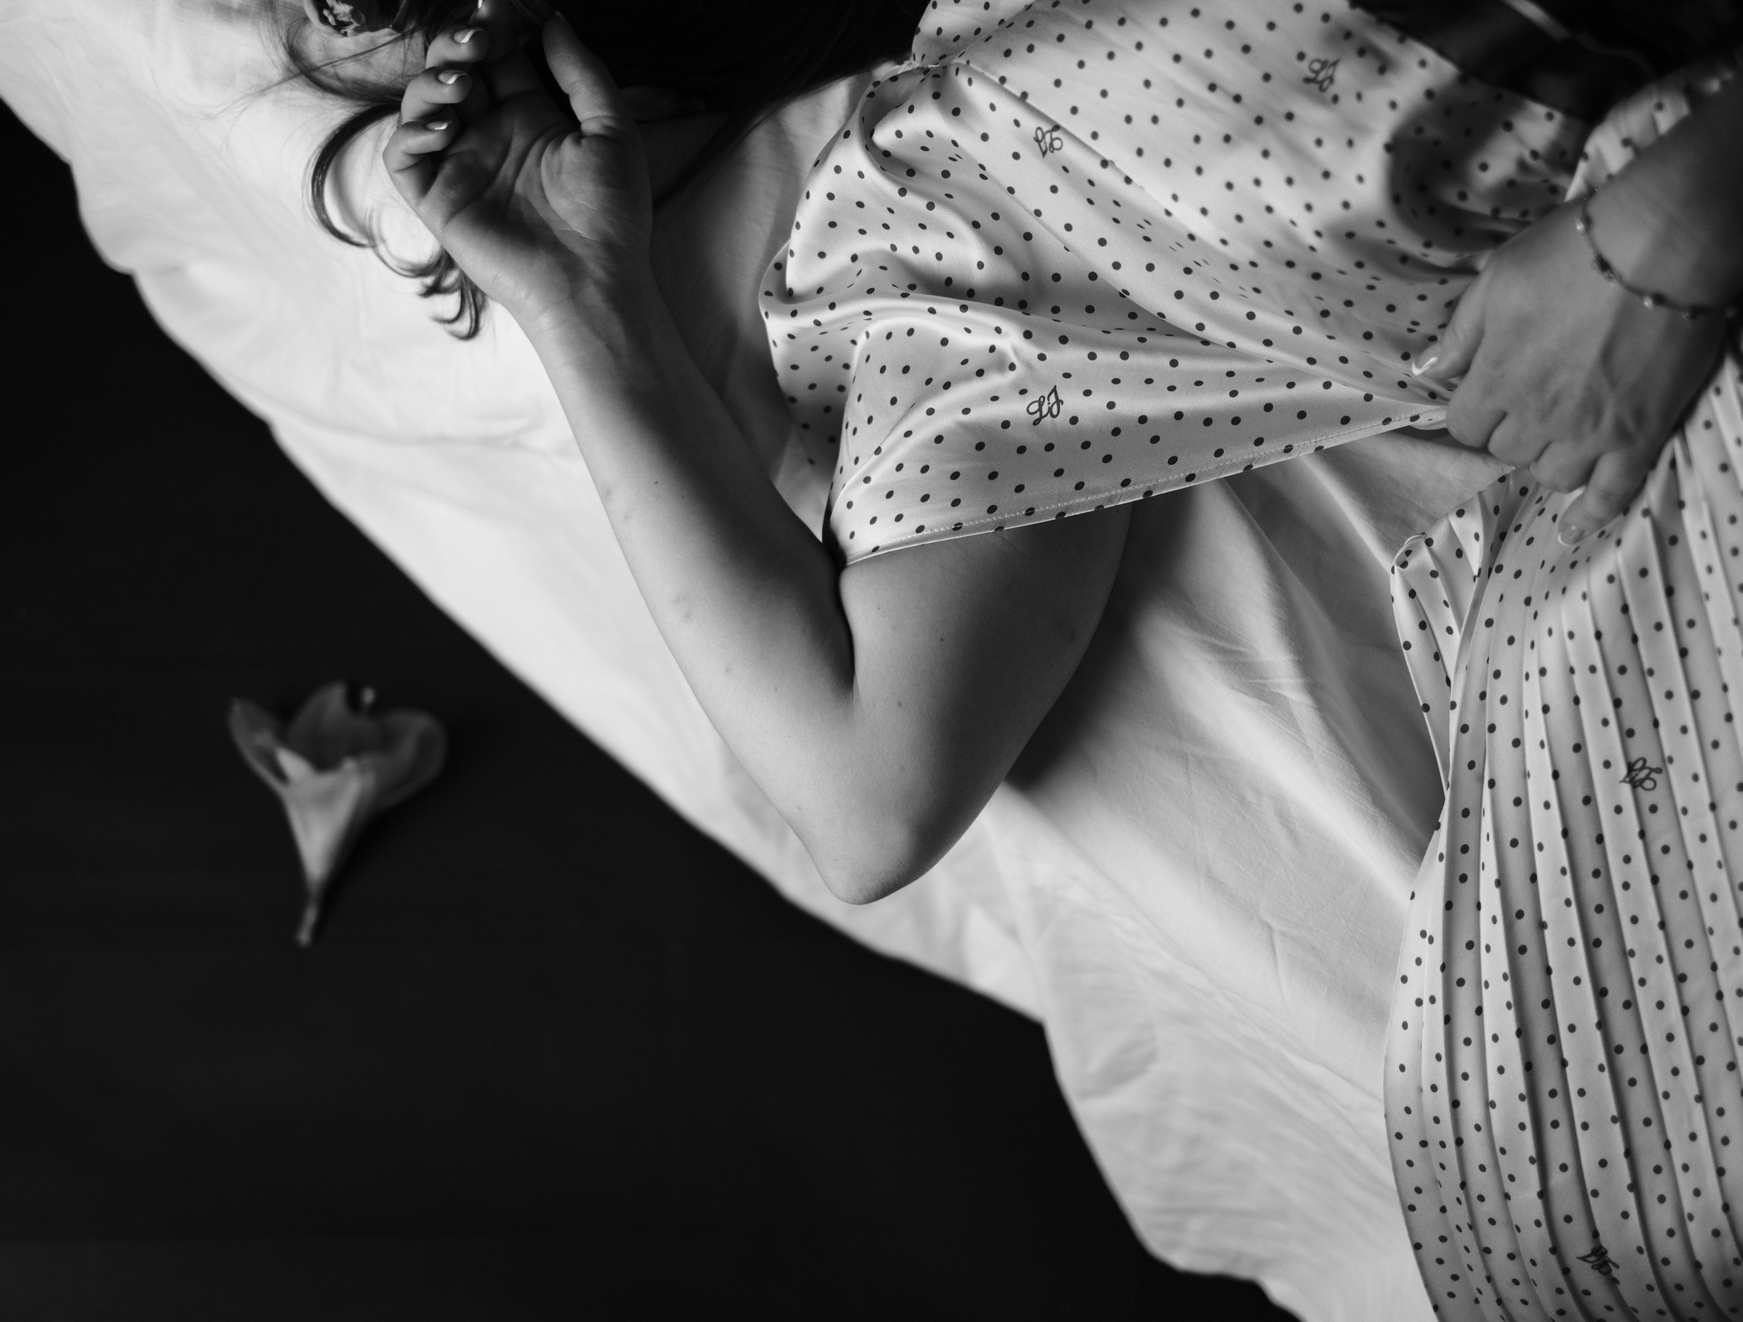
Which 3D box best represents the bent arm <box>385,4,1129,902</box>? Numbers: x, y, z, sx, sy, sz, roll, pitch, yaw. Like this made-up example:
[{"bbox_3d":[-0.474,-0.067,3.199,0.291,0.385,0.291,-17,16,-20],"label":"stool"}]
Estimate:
[{"bbox_3d":[-0.046,-0.086,1.210,0.305,0.150,0.375,-2,80,-1],"label":"bent arm"}]

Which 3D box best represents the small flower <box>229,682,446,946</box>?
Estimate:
[{"bbox_3d":[-0.256,0.073,1.400,0.100,0.072,0.126,7,76,2],"label":"small flower"}]

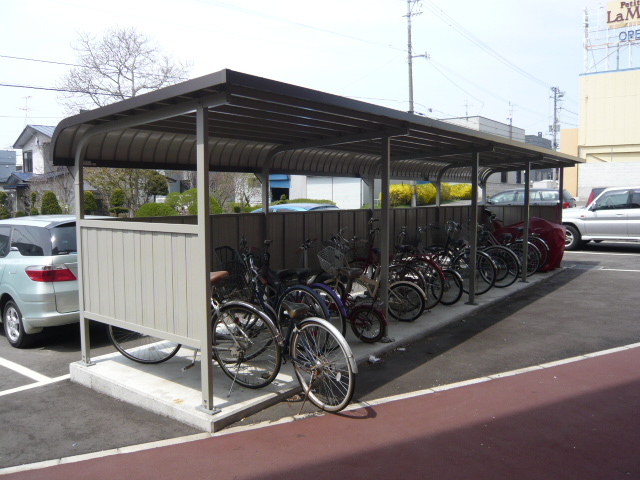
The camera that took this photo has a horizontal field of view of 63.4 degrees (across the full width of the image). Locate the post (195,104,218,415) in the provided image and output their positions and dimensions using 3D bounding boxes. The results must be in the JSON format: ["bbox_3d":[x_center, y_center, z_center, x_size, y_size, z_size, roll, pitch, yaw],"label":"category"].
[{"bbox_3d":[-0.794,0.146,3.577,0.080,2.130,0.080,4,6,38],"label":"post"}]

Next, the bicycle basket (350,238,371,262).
[{"bbox_3d":[0.505,0.128,6.620,0.320,0.240,0.250,-4,6,-40],"label":"bicycle basket"}]

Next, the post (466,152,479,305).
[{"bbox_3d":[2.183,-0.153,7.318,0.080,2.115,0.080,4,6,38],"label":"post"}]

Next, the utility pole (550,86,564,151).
[{"bbox_3d":[21.148,-7.922,46.513,1.200,11.414,1.000,0,5,0],"label":"utility pole"}]

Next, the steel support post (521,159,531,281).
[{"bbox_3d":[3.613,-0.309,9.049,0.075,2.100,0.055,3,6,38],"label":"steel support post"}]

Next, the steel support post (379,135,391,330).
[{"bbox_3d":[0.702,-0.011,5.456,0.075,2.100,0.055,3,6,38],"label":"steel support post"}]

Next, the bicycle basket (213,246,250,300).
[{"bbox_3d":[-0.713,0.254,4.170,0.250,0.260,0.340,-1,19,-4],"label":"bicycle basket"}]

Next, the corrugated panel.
[{"bbox_3d":[1.571,-1.167,7.722,2.340,0.495,9.836,4,6,38],"label":"corrugated panel"}]

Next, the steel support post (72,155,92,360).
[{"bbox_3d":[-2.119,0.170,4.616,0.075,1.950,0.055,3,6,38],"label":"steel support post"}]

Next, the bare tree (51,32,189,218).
[{"bbox_3d":[-9.016,-4.974,23.674,6.500,9.297,6.200,0,5,0],"label":"bare tree"}]

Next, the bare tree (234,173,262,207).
[{"bbox_3d":[-3.315,-1.993,24.000,1.800,3.200,1.800,0,5,0],"label":"bare tree"}]

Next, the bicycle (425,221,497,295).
[{"bbox_3d":[2.056,0.284,8.246,0.560,1.070,1.660,-4,6,-40],"label":"bicycle"}]

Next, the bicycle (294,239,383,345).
[{"bbox_3d":[0.141,0.548,5.593,1.350,1.000,0.540,3,6,34],"label":"bicycle"}]

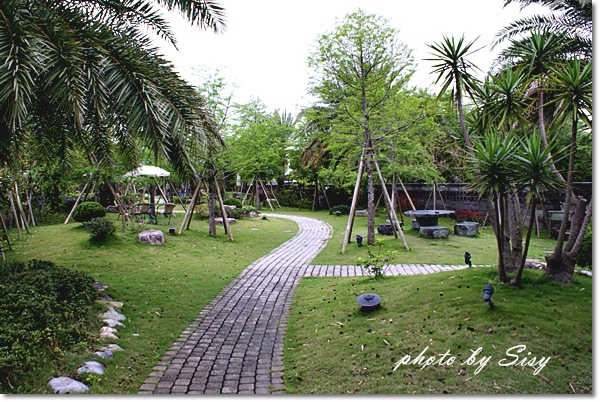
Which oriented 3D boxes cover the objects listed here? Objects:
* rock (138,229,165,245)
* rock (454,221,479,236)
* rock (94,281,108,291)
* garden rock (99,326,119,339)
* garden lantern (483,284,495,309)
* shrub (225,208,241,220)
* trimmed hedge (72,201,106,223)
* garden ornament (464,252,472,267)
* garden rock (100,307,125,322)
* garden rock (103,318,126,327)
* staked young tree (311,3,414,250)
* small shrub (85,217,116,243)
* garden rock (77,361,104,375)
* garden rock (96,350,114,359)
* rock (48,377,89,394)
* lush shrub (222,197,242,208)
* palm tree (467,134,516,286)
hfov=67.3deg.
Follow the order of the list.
[{"bbox_3d":[-4.152,0.993,12.600,0.720,0.410,0.520,0,2,0],"label":"rock"},{"bbox_3d":[5.181,0.876,14.000,0.760,0.400,0.600,1,3,20],"label":"rock"},{"bbox_3d":[-3.054,1.294,6.900,0.250,0.130,0.200,0,2,0],"label":"rock"},{"bbox_3d":[-2.031,1.395,4.780,0.210,0.100,0.170,0,2,0],"label":"garden rock"},{"bbox_3d":[2.091,1.065,5.000,0.120,0.270,0.140,0,3,10],"label":"garden lantern"},{"bbox_3d":[-3.325,0.665,22.200,0.820,0.600,0.800,0,2,0],"label":"shrub"},{"bbox_3d":[-7.239,0.371,15.500,1.150,0.780,1.100,-1,3,-25],"label":"trimmed hedge"},{"bbox_3d":[2.991,1.044,8.000,0.115,0.270,0.130,0,3,10],"label":"garden ornament"},{"bbox_3d":[-2.075,1.259,5.000,0.280,0.140,0.230,-1,3,-23],"label":"garden rock"},{"bbox_3d":[-2.143,1.396,5.180,0.250,0.075,0.170,0,2,0],"label":"garden rock"},{"bbox_3d":[1.650,-2.038,12.500,2.950,6.650,2.900,0,2,0],"label":"staked young tree"},{"bbox_3d":[-5.976,0.854,13.500,0.960,0.750,0.920,0,2,0],"label":"small shrub"},{"bbox_3d":[-1.683,1.337,3.620,0.220,0.100,0.170,-1,3,-25],"label":"garden rock"},{"bbox_3d":[-1.822,1.430,4.200,0.185,0.065,0.130,0,2,0],"label":"garden rock"},{"bbox_3d":[-1.736,1.387,3.380,0.300,0.120,0.200,-1,3,-27],"label":"rock"},{"bbox_3d":[-3.564,0.158,23.800,1.050,0.720,1.000,0,2,0],"label":"lush shrub"},{"bbox_3d":[2.634,0.075,6.150,0.720,2.060,0.680,1,3,23],"label":"palm tree"}]

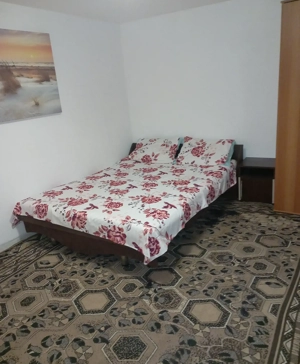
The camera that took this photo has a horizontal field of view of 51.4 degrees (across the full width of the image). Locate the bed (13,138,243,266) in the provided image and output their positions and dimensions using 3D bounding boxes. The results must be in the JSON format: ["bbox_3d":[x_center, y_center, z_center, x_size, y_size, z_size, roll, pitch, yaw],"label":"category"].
[{"bbox_3d":[-0.083,0.077,3.443,1.619,0.566,2.132,6,21,31],"label":"bed"}]

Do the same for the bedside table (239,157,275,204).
[{"bbox_3d":[1.288,-0.019,3.615,0.417,0.408,0.428,6,21,31],"label":"bedside table"}]

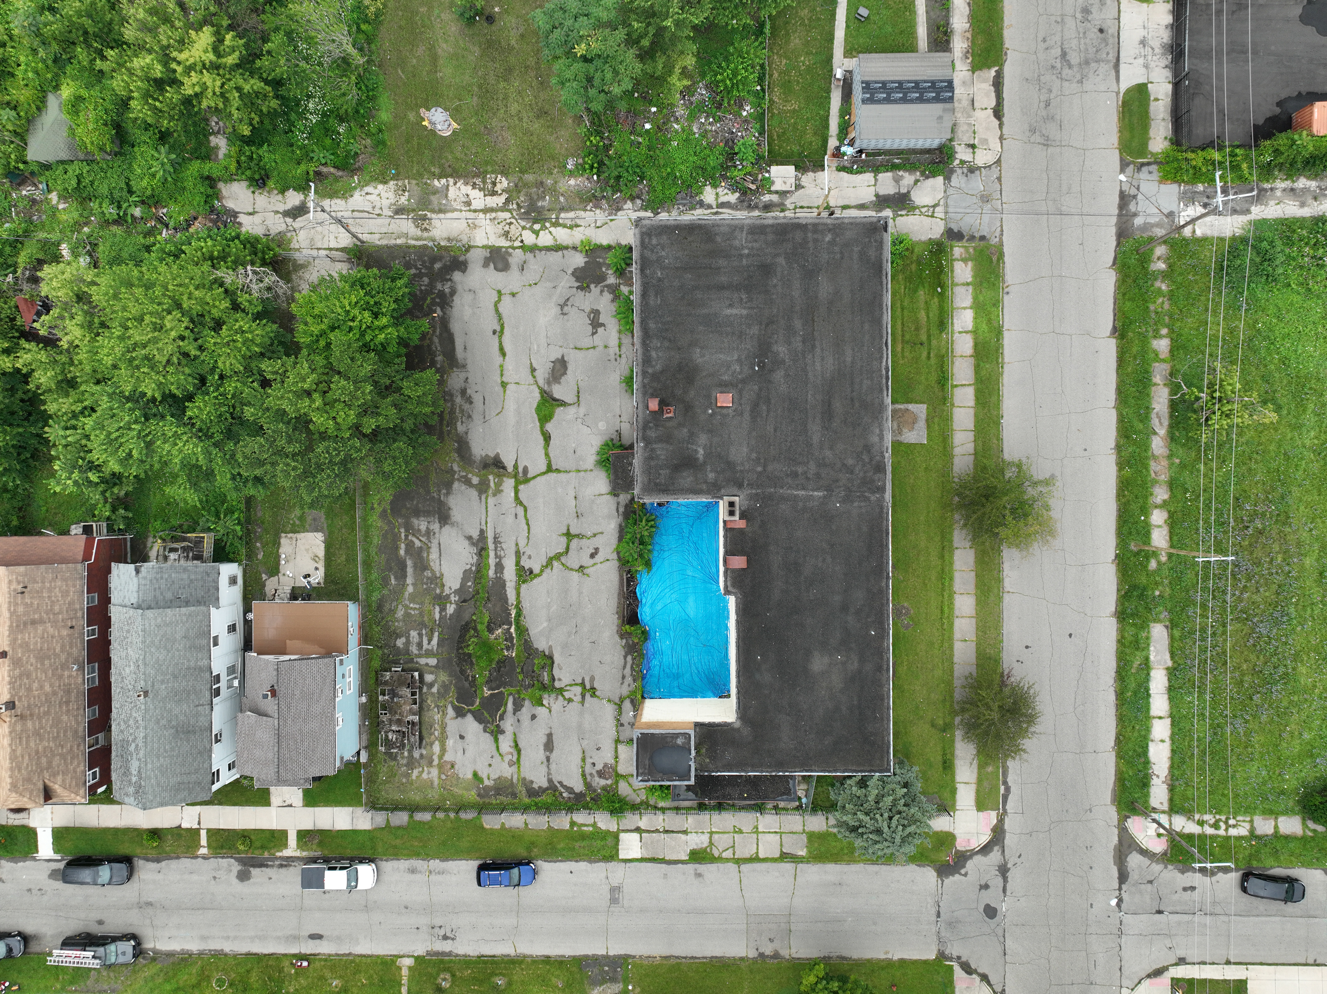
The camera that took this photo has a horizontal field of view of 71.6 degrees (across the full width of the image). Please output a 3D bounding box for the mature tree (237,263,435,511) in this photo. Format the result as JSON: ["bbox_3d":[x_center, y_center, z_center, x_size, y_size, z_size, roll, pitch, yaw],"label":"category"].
[{"bbox_3d":[-21.659,-7.518,62.847,13.200,11.000,15.800,0,90,1],"label":"mature tree"}]

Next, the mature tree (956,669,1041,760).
[{"bbox_3d":[23.388,15.171,64.538,5.900,6.300,6.400,0,90,1],"label":"mature tree"}]

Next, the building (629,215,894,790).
[{"bbox_3d":[6.689,-0.037,64.244,17.076,7.300,37.080,0,90,1],"label":"building"}]

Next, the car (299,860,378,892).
[{"bbox_3d":[-23.855,27.969,67.686,5.500,1.800,1.880,0,90,1],"label":"car"}]

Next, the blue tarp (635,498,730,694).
[{"bbox_3d":[1.486,7.602,67.728,6.870,0.500,14.600,0,90,1],"label":"blue tarp"}]

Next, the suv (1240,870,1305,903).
[{"bbox_3d":[44.242,28.350,66.573,4.620,1.660,1.820,8,90,1],"label":"suv"}]

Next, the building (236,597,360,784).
[{"bbox_3d":[-26.244,14.099,64.949,7.100,7.200,13.200,0,90,1],"label":"building"}]

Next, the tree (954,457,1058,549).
[{"bbox_3d":[23.467,0.430,63.853,6.072,7.500,6.598,0,90,1],"label":"tree"}]

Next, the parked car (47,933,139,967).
[{"bbox_3d":[-41.720,33.596,67.980,5.900,1.900,2.000,0,90,1],"label":"parked car"}]

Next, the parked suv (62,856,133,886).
[{"bbox_3d":[-41.765,27.850,68.013,4.900,1.770,1.850,0,90,1],"label":"parked suv"}]

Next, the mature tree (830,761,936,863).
[{"bbox_3d":[15.637,21.830,62.610,7.100,10.300,6.800,0,90,1],"label":"mature tree"}]

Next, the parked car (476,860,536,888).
[{"bbox_3d":[-11.488,27.787,67.519,4.380,1.700,1.750,0,90,1],"label":"parked car"}]

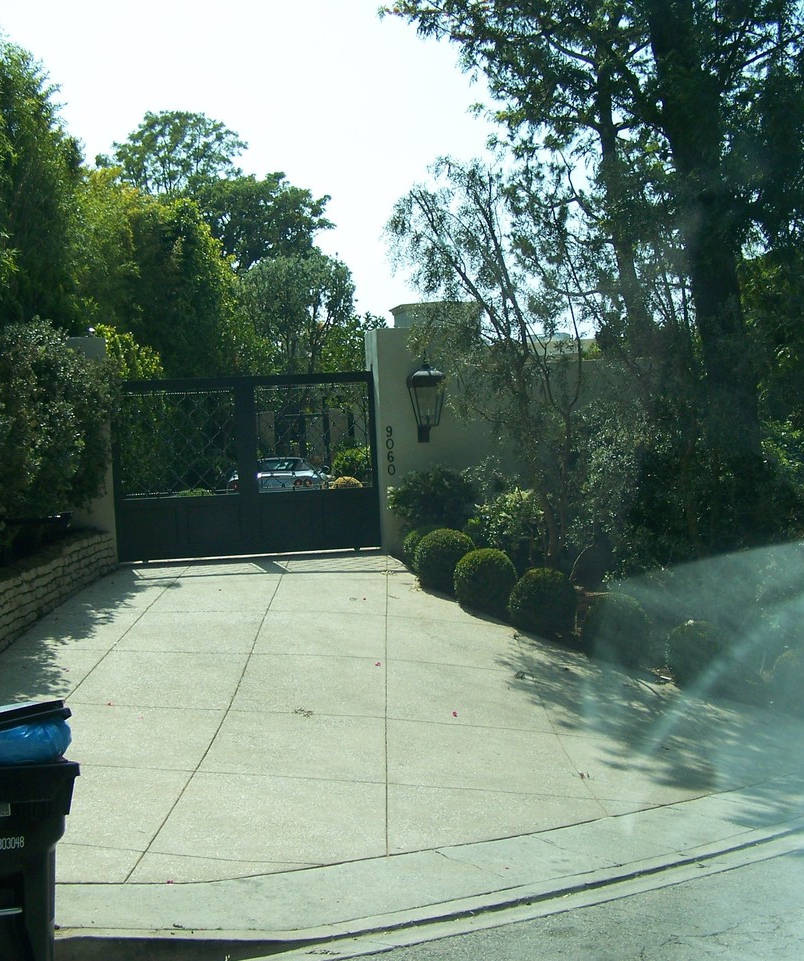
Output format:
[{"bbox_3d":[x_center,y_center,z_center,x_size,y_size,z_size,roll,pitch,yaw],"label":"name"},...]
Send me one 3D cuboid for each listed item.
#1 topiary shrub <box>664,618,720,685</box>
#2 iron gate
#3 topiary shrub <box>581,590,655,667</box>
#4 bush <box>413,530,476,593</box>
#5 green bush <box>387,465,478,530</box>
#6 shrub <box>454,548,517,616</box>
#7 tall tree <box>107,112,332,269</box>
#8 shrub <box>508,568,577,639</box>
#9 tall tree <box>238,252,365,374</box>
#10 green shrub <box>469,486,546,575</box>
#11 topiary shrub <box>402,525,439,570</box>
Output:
[{"bbox_3d":[2.841,1.676,13.700,0.660,0.700,0.660,-2,-4,0],"label":"topiary shrub"},{"bbox_3d":[-2.154,-0.195,19.600,3.700,2.500,0.120,-2,-4,-6],"label":"iron gate"},{"bbox_3d":[2.241,1.542,14.550,0.750,0.770,0.750,-2,-4,0],"label":"topiary shrub"},{"bbox_3d":[0.529,1.008,17.500,0.750,0.800,0.750,-2,-4,0],"label":"bush"},{"bbox_3d":[0.419,0.346,18.700,1.200,1.150,1.100,-2,-4,0],"label":"green bush"},{"bbox_3d":[0.986,1.205,16.600,0.740,0.790,0.740,-2,-4,0],"label":"shrub"},{"bbox_3d":[-6.269,-6.186,47.000,7.600,12.400,7.200,-2,-4,0],"label":"tall tree"},{"bbox_3d":[1.554,1.361,15.550,0.750,0.780,0.750,-2,-4,0],"label":"shrub"},{"bbox_3d":[-2.356,-2.504,32.000,3.100,5.400,3.000,-2,-4,0],"label":"tall tree"},{"bbox_3d":[1.303,0.624,17.200,0.980,1.150,0.950,-2,-4,0],"label":"green shrub"},{"bbox_3d":[0.293,0.872,18.300,0.620,0.640,0.620,-2,-4,0],"label":"topiary shrub"}]

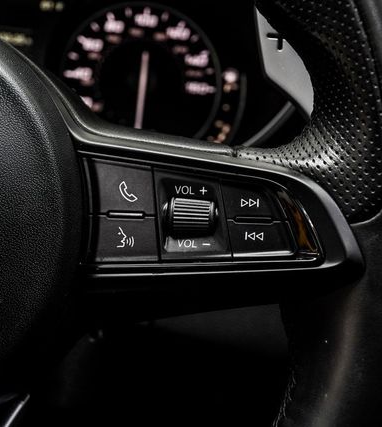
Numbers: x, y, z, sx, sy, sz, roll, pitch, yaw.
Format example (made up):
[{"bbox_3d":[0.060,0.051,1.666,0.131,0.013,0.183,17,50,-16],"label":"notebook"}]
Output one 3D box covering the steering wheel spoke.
[{"bbox_3d":[0.005,-0.004,0.315,0.108,0.076,0.038,0,5,-2],"label":"steering wheel spoke"}]

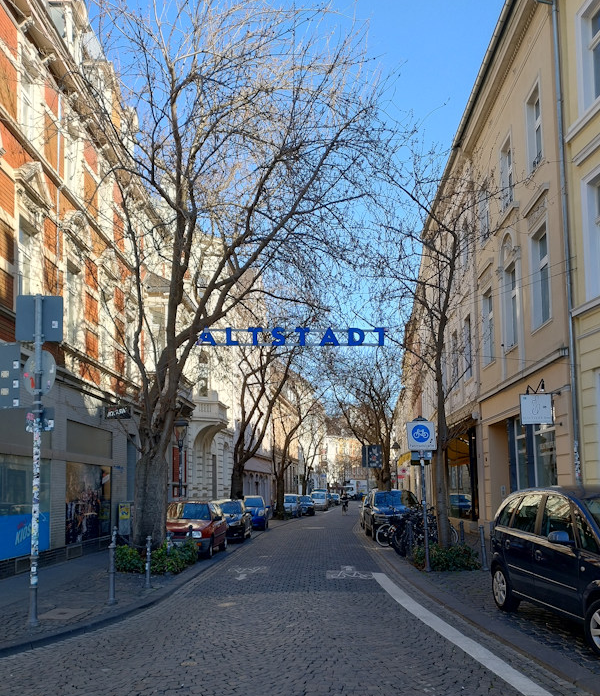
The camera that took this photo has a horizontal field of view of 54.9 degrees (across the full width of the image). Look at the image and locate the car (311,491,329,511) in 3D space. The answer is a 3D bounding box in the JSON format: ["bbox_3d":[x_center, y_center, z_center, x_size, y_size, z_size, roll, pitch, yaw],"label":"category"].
[{"bbox_3d":[1.920,15.279,57.683,1.780,1.720,4.400,-2,-12,5],"label":"car"}]

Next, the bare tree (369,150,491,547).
[{"bbox_3d":[3.049,0.222,13.500,2.900,9.500,2.900,-1,-12,2],"label":"bare tree"}]

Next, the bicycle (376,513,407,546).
[{"bbox_3d":[2.924,5.630,18.013,1.750,1.060,0.600,9,-15,-37],"label":"bicycle"}]

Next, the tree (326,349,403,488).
[{"bbox_3d":[2.835,3.952,25.800,3.500,8.000,3.500,-1,-12,2],"label":"tree"}]

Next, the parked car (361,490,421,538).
[{"bbox_3d":[3.390,6.088,21.284,1.860,1.730,4.600,-1,-12,2],"label":"parked car"}]

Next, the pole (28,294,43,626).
[{"bbox_3d":[-3.308,1.334,7.250,0.100,4.091,0.100,-1,-12,2],"label":"pole"}]

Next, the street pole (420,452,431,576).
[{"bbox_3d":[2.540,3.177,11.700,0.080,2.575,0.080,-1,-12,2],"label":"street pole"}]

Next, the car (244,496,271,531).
[{"bbox_3d":[-2.209,7.792,27.559,1.680,1.490,3.900,-1,-12,3],"label":"car"}]

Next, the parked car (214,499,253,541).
[{"bbox_3d":[-2.679,6.251,21.460,1.780,1.500,4.250,-1,-12,2],"label":"parked car"}]

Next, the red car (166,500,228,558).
[{"bbox_3d":[-3.019,4.850,15.752,1.700,1.430,4.050,-1,-12,1],"label":"red car"}]

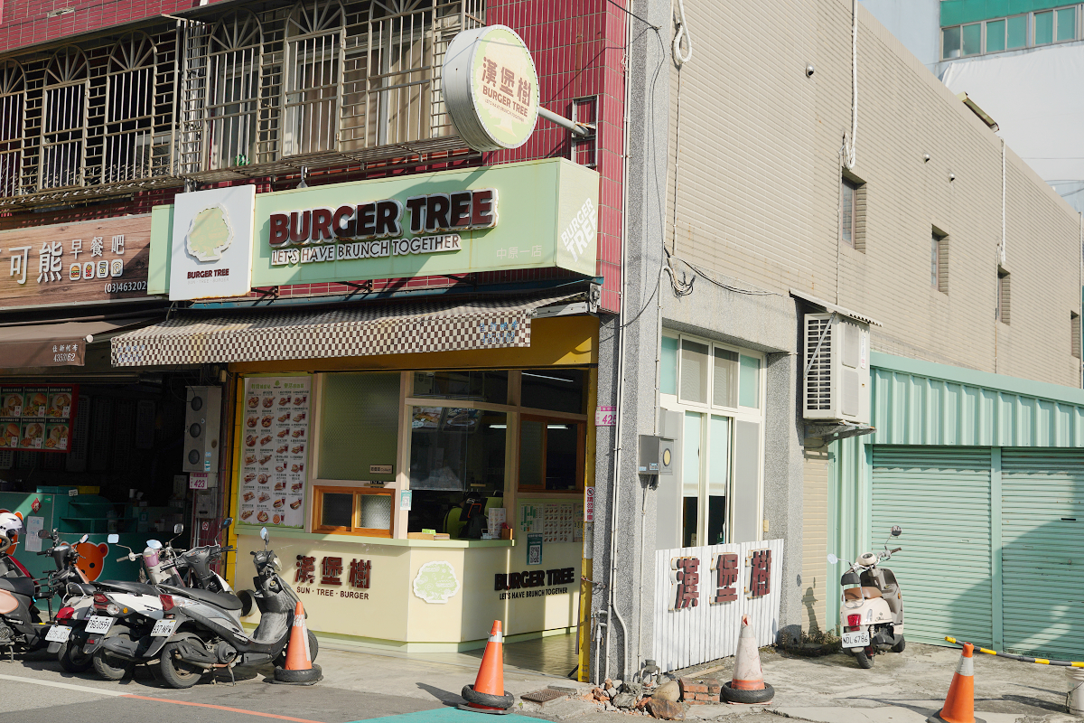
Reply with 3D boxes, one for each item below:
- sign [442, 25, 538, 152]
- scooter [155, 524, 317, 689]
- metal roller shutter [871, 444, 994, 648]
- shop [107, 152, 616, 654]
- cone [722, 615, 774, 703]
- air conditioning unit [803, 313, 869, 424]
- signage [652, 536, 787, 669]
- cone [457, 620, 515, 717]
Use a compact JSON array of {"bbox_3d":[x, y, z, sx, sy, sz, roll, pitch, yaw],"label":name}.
[{"bbox_3d":[-0.388,-2.070,9.936,0.250,0.930,0.930,-1,-6,32],"label":"sign"},{"bbox_3d":[-2.404,1.987,10.529,0.700,1.180,1.820,-1,-6,32],"label":"scooter"},{"bbox_3d":[4.327,2.045,14.433,1.340,2.180,0.100,-1,-6,32],"label":"metal roller shutter"},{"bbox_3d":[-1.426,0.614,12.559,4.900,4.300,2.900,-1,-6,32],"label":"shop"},{"bbox_3d":[1.636,2.347,10.278,0.430,0.660,0.430,2,-5,0],"label":"cone"},{"bbox_3d":[3.329,0.087,14.689,0.365,1.160,1.000,-1,-6,32],"label":"air conditioning unit"},{"bbox_3d":[1.811,2.333,12.632,0.120,1.090,2.900,-1,-6,32],"label":"signage"},{"bbox_3d":[-0.369,2.260,9.658,0.410,0.660,0.410,5,-5,0],"label":"cone"}]

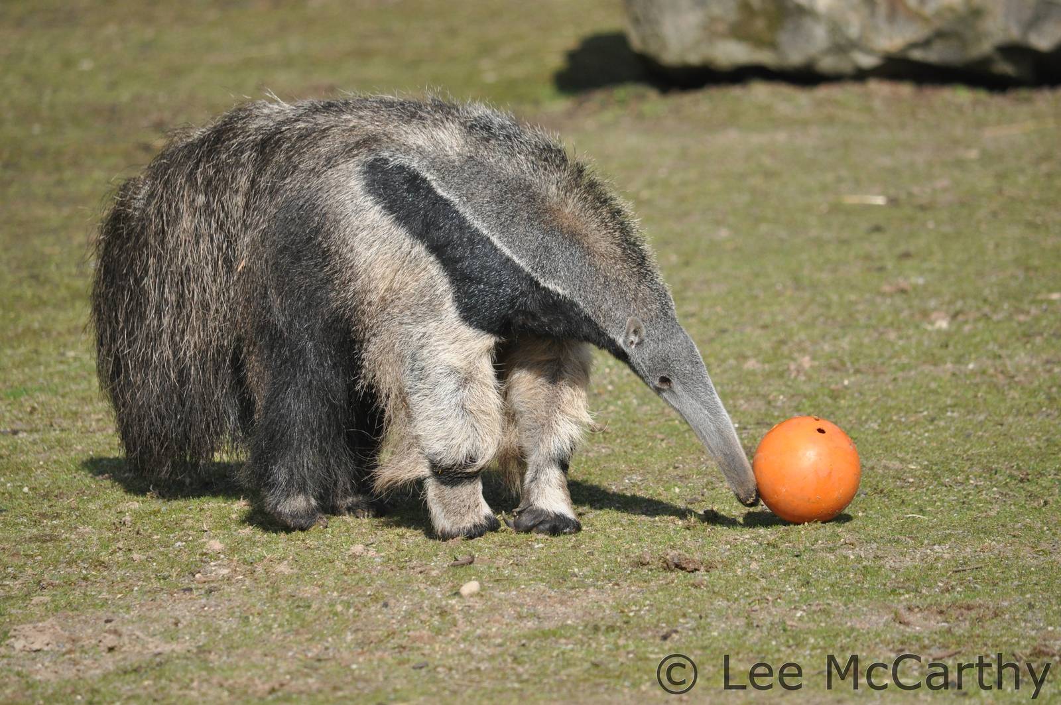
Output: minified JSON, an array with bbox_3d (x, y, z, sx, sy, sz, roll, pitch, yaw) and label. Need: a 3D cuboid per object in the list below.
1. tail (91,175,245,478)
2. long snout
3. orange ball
[{"bbox_3d":[-0.597,-0.043,17.486,0.270,0.475,0.190,5,8,36],"label":"tail"},{"bbox_3d":[0.299,0.153,16.886,0.064,0.212,0.068,-8,-26,-50],"label":"long snout"},{"bbox_3d":[0.440,0.186,16.886,0.170,0.170,0.170,0,6,0],"label":"orange ball"}]

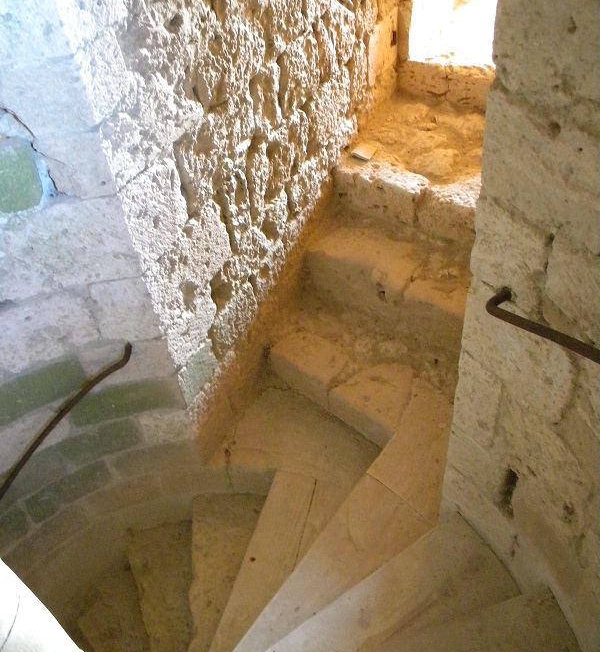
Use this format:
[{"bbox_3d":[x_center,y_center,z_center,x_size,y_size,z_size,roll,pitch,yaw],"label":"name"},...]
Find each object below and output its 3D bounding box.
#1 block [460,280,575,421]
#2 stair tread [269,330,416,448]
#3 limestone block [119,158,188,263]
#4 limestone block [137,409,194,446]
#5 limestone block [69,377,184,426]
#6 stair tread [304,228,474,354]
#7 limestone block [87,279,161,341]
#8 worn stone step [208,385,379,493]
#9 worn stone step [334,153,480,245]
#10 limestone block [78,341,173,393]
[{"bbox_3d":[0.590,0.014,1.550,0.220,0.252,0.319,-26,46,-19],"label":"block"},{"bbox_3d":[0.236,0.290,3.067,0.749,0.208,0.287,29,54,32],"label":"stair tread"},{"bbox_3d":[-0.529,-0.388,2.065,0.200,0.275,0.254,17,48,24],"label":"limestone block"},{"bbox_3d":[-0.545,0.336,2.644,0.204,0.183,0.200,-8,43,-2],"label":"limestone block"},{"bbox_3d":[-0.675,0.214,2.483,0.417,0.200,0.200,-12,43,-6],"label":"limestone block"},{"bbox_3d":[0.495,-0.182,3.169,0.920,0.291,0.309,24,51,29],"label":"stair tread"},{"bbox_3d":[-0.586,-0.121,2.220,0.200,0.258,0.200,-8,43,-1],"label":"limestone block"},{"bbox_3d":[0.018,0.588,3.088,0.767,0.213,0.470,7,45,15],"label":"worn stone step"},{"bbox_3d":[0.554,-0.612,3.204,0.823,0.277,0.255,22,50,27],"label":"worn stone step"},{"bbox_3d":[-0.674,0.070,2.517,0.340,0.194,0.223,-10,43,-3],"label":"limestone block"}]

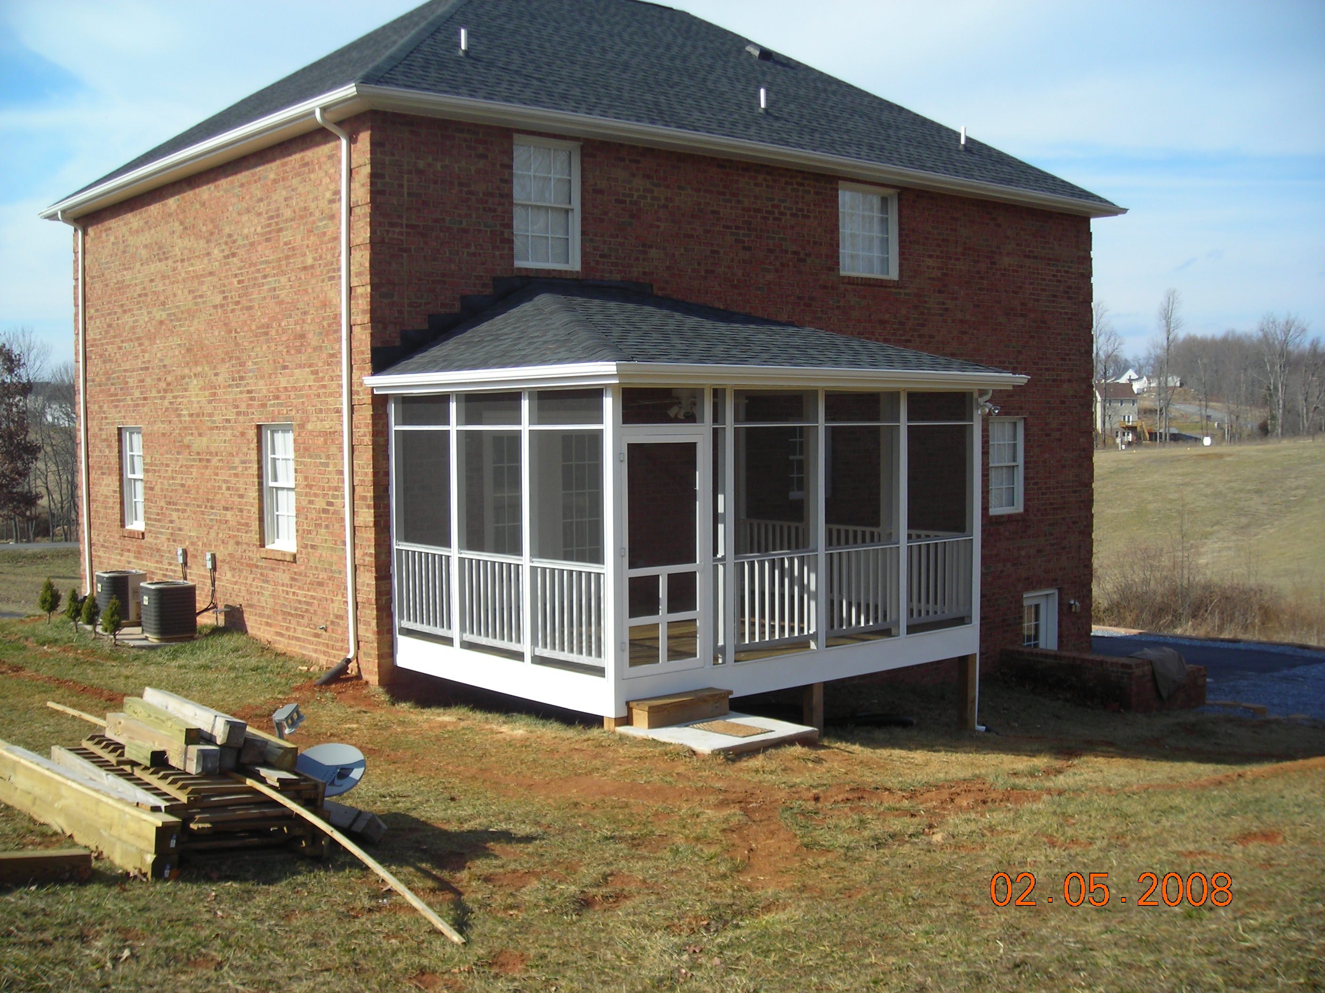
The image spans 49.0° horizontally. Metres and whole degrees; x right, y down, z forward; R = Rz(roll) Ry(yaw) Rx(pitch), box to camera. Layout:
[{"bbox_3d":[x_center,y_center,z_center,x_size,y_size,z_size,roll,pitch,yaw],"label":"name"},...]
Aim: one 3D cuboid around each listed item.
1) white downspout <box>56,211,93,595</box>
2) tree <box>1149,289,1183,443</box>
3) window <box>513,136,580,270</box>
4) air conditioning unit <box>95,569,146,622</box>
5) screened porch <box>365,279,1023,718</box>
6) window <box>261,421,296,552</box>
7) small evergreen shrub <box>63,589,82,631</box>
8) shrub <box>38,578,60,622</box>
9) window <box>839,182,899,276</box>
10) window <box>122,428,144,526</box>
[{"bbox_3d":[-8.664,-1.390,21.293,0.420,5.600,0.120,-2,3,-39],"label":"white downspout"},{"bbox_3d":[77.904,-20.176,225.000,5.100,23.860,5.100,-2,3,-39],"label":"tree"},{"bbox_3d":[-1.271,-3.193,15.886,0.920,1.450,0.120,-3,4,-40],"label":"window"},{"bbox_3d":[-7.056,1.306,18.953,0.570,0.613,0.570,-2,3,-39],"label":"air conditioning unit"},{"bbox_3d":[0.406,-0.247,14.788,5.380,4.230,4.020,-2,3,-39],"label":"screened porch"},{"bbox_3d":[-4.310,-0.108,16.517,0.140,1.420,0.920,-2,3,-39],"label":"window"},{"bbox_3d":[-7.523,1.458,18.529,0.251,0.554,0.251,-2,3,-39],"label":"small evergreen shrub"},{"bbox_3d":[-7.987,1.351,18.898,0.300,0.600,0.300,-3,4,-40],"label":"shrub"},{"bbox_3d":[2.721,-3.507,19.285,1.170,1.240,0.120,-3,4,-40],"label":"window"},{"bbox_3d":[-7.269,-0.244,20.033,0.120,1.450,0.930,-3,4,-40],"label":"window"}]

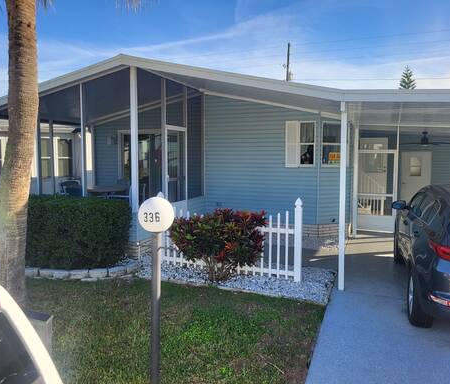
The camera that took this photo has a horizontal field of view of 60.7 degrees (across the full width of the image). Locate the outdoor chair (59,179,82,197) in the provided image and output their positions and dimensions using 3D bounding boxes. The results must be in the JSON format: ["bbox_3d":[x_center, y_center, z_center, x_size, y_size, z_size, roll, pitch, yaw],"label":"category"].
[{"bbox_3d":[-3.780,0.180,9.400,0.620,0.930,0.580,3,5,44],"label":"outdoor chair"}]

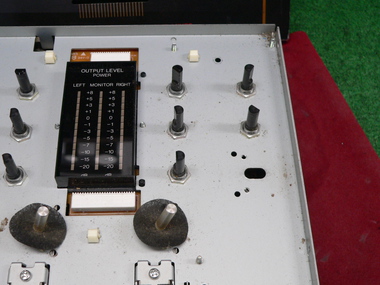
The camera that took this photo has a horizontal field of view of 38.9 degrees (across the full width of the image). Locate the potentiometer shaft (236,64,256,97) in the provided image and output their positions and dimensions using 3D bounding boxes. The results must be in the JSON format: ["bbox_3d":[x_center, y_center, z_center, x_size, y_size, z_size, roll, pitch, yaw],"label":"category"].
[{"bbox_3d":[0.035,-0.037,0.318,0.012,0.021,0.012,-1,59,-2],"label":"potentiometer shaft"}]

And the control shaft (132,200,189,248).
[{"bbox_3d":[-0.015,0.037,0.271,0.029,0.023,0.028,-1,59,-2],"label":"control shaft"}]

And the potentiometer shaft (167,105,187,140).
[{"bbox_3d":[-0.006,-0.012,0.302,0.012,0.021,0.012,-1,59,-2],"label":"potentiometer shaft"}]

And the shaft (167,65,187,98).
[{"bbox_3d":[-0.007,-0.036,0.317,0.012,0.021,0.012,-1,59,-2],"label":"shaft"}]

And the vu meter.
[{"bbox_3d":[-0.051,-0.011,0.305,0.042,0.013,0.077,-1,59,-2],"label":"vu meter"}]

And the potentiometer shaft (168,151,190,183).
[{"bbox_3d":[-0.006,0.012,0.287,0.012,0.021,0.012,-1,59,-2],"label":"potentiometer shaft"}]

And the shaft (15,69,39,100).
[{"bbox_3d":[-0.096,-0.035,0.313,0.012,0.021,0.012,-1,59,-2],"label":"shaft"}]

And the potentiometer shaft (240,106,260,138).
[{"bbox_3d":[0.036,-0.013,0.304,0.012,0.021,0.012,-1,59,-2],"label":"potentiometer shaft"}]

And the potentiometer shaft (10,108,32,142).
[{"bbox_3d":[-0.096,-0.011,0.299,0.012,0.021,0.012,-1,59,-2],"label":"potentiometer shaft"}]

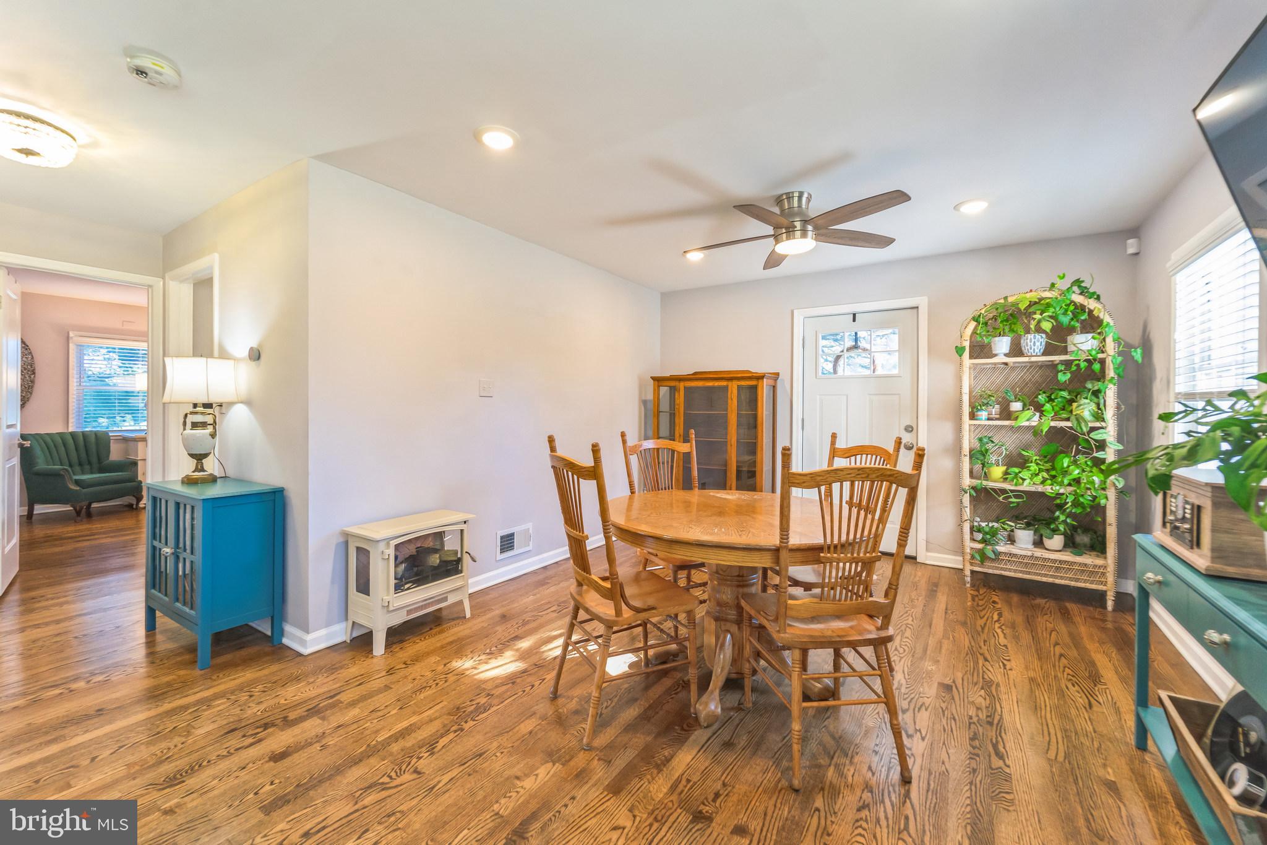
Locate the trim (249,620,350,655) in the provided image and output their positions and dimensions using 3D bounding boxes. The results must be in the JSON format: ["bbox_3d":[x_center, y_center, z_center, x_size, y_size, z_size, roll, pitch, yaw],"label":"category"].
[{"bbox_3d":[-1.800,1.061,2.619,0.660,0.108,0.210,1,2,34],"label":"trim"}]

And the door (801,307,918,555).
[{"bbox_3d":[1.909,0.081,4.208,0.915,2.030,0.045,1,2,33],"label":"door"}]

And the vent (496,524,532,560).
[{"bbox_3d":[-0.849,0.860,3.542,0.020,0.205,0.330,1,2,34],"label":"vent"}]

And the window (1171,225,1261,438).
[{"bbox_3d":[2.653,-0.227,2.261,0.080,1.150,0.930,1,2,33],"label":"window"}]

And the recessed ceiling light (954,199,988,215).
[{"bbox_3d":[2.041,-1.299,2.983,0.183,0.020,0.183,1,2,34],"label":"recessed ceiling light"}]

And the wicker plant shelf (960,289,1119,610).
[{"bbox_3d":[2.682,0.151,3.327,0.790,1.970,0.360,1,2,33],"label":"wicker plant shelf"}]

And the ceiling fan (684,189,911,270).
[{"bbox_3d":[0.956,-1.173,2.914,1.280,0.285,1.300,0,2,-31],"label":"ceiling fan"}]

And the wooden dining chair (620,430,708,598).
[{"bbox_3d":[0.250,0.600,2.740,0.470,1.090,0.550,0,1,-25],"label":"wooden dining chair"}]

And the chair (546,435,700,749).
[{"bbox_3d":[-0.045,0.598,1.993,0.515,1.085,0.485,0,1,-29],"label":"chair"}]

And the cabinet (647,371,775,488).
[{"bbox_3d":[0.754,0.317,4.636,1.120,1.550,0.410,1,2,33],"label":"cabinet"}]

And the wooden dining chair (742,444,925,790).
[{"bbox_3d":[0.678,0.608,1.791,0.485,1.085,0.515,0,1,-5],"label":"wooden dining chair"}]

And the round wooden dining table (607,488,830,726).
[{"bbox_3d":[0.440,0.765,2.187,1.170,0.750,1.170,0,1,0],"label":"round wooden dining table"}]

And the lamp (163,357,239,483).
[{"bbox_3d":[-2.421,-0.014,2.760,0.340,0.700,0.340,1,2,33],"label":"lamp"}]

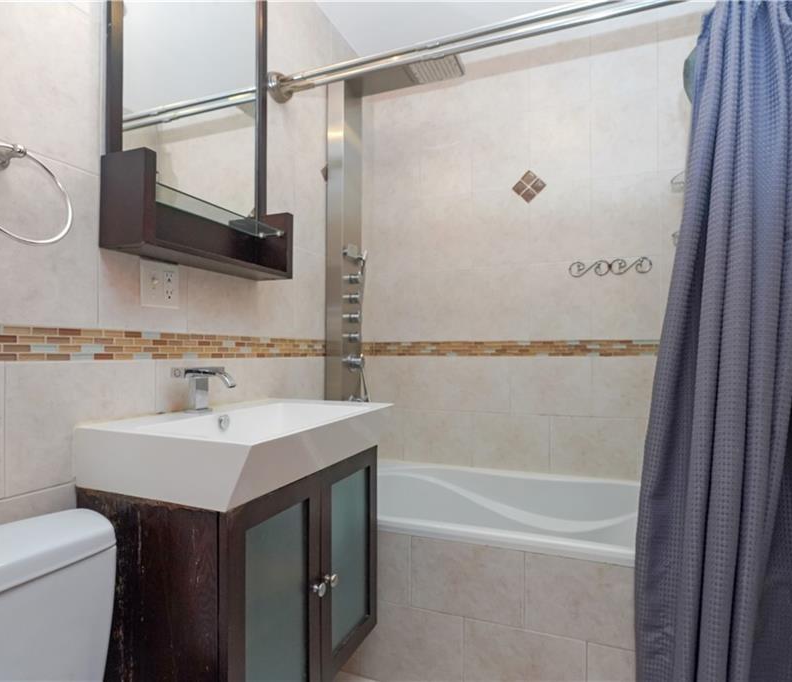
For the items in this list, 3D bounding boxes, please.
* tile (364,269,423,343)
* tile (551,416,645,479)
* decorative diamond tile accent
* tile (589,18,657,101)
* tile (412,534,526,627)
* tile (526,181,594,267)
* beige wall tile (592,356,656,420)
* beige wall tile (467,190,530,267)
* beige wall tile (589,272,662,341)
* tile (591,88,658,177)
[{"bbox_3d":[-0.006,-0.166,2.227,0.276,0.340,0.010,0,-2,20],"label":"tile"},{"bbox_3d":[0.821,0.443,1.906,0.332,0.250,0.010,0,-2,20],"label":"tile"},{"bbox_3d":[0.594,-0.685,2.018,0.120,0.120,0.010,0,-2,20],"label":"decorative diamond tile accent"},{"bbox_3d":[0.960,-1.175,1.924,0.252,0.276,0.012,0,-1,20],"label":"tile"},{"bbox_3d":[0.211,0.718,1.378,0.339,0.224,0.012,0,-1,20],"label":"tile"},{"bbox_3d":[0.720,-0.517,1.996,0.252,0.339,0.012,0,-1,20],"label":"tile"},{"bbox_3d":[0.980,0.189,1.853,0.332,0.250,0.010,0,-2,20],"label":"beige wall tile"},{"bbox_3d":[0.473,-0.512,2.058,0.248,0.340,0.010,0,-2,20],"label":"beige wall tile"},{"bbox_3d":[0.944,-0.174,1.876,0.248,0.340,0.010,0,-2,20],"label":"beige wall tile"},{"bbox_3d":[0.960,-0.863,1.916,0.252,0.339,0.012,0,-1,20],"label":"tile"}]

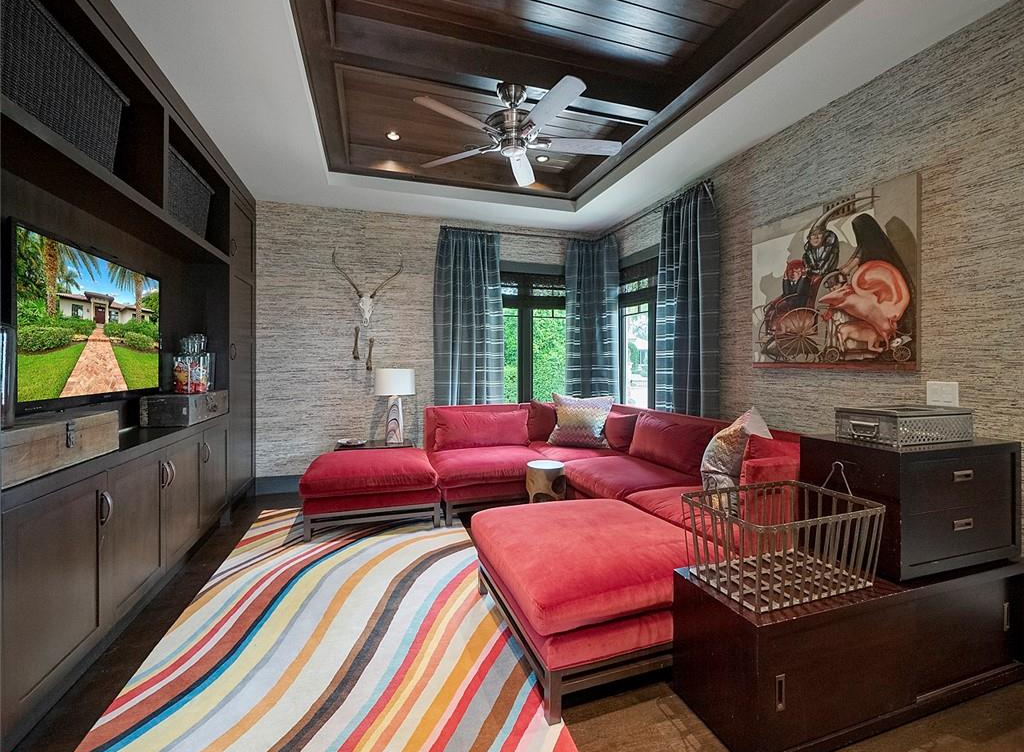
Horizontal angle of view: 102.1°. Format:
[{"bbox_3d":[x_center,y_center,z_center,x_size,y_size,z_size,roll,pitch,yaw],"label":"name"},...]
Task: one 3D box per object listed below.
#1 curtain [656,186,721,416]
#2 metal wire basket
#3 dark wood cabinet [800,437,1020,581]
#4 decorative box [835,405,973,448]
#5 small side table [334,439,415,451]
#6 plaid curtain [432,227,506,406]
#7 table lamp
[{"bbox_3d":[1.483,-0.186,3.579,0.190,2.730,0.630,0,1,-18],"label":"curtain"},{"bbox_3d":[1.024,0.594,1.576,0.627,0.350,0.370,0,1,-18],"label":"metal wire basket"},{"bbox_3d":[1.766,0.525,1.861,0.789,0.484,0.393,0,1,-18],"label":"dark wood cabinet"},{"bbox_3d":[1.750,0.216,1.856,0.503,0.138,0.242,0,1,-18],"label":"decorative box"},{"bbox_3d":[-1.378,0.924,4.169,0.760,0.487,0.450,0,1,-18],"label":"small side table"},{"bbox_3d":[-0.475,-0.226,4.606,0.780,2.760,0.190,0,1,-18],"label":"plaid curtain"},{"bbox_3d":[-1.189,0.292,4.231,0.408,0.778,0.410,0,1,-18],"label":"table lamp"}]

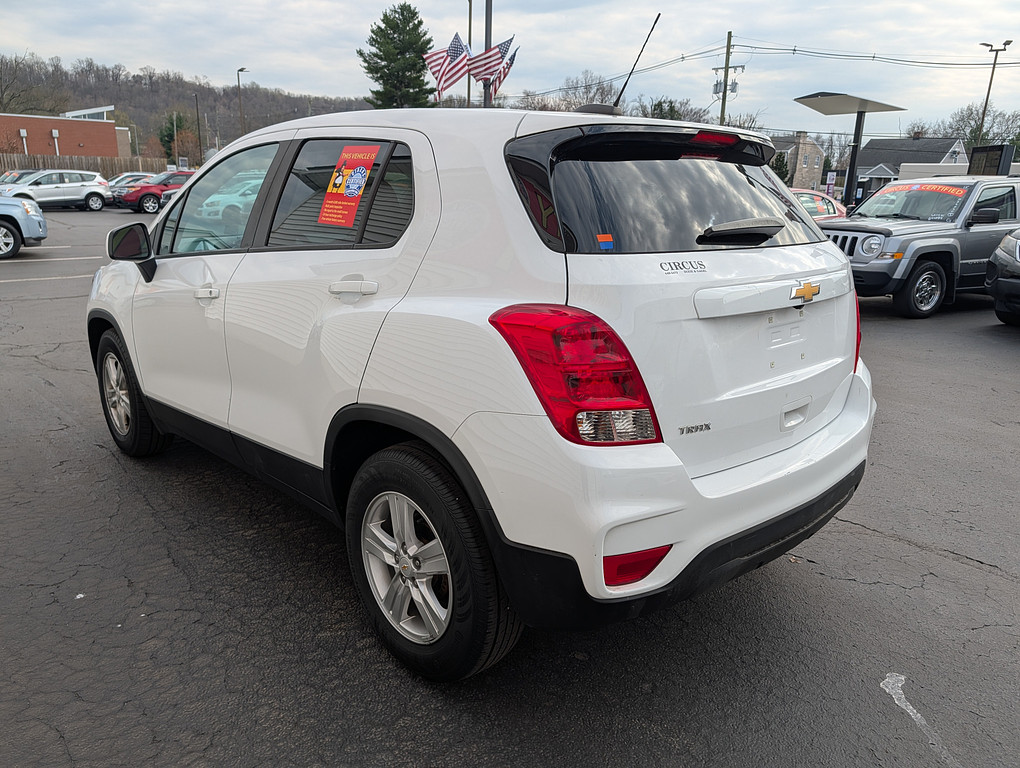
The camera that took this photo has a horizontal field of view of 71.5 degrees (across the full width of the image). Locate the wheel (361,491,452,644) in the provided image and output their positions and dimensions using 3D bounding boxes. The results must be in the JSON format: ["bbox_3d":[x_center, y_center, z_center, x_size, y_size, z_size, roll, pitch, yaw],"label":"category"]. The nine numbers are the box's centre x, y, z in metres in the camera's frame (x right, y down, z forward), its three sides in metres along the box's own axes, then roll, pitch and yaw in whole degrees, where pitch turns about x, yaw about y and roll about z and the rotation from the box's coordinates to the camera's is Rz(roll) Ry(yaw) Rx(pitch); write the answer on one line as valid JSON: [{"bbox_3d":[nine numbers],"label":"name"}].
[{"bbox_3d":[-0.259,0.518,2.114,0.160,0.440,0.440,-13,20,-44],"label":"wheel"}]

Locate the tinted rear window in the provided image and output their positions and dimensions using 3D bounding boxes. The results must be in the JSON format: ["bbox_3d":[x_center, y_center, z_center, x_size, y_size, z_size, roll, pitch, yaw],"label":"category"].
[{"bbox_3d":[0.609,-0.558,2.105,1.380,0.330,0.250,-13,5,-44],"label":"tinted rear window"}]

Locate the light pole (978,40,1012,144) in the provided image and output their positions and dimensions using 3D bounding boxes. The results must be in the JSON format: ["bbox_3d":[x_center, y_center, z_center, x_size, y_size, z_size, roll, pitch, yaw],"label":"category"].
[{"bbox_3d":[21.205,-11.056,32.066,1.450,8.200,0.550,9,17,26],"label":"light pole"}]

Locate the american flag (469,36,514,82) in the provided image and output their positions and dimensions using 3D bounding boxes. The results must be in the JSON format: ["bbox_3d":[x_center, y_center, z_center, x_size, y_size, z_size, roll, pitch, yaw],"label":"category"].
[{"bbox_3d":[-0.384,-6.552,14.300,0.949,0.808,0.350,1,15,0],"label":"american flag"}]

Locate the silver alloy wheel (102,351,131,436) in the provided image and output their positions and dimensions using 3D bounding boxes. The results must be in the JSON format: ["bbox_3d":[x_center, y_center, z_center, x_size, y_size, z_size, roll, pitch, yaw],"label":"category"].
[{"bbox_3d":[-2.065,0.043,3.858,0.160,0.440,0.440,-13,20,-44],"label":"silver alloy wheel"}]

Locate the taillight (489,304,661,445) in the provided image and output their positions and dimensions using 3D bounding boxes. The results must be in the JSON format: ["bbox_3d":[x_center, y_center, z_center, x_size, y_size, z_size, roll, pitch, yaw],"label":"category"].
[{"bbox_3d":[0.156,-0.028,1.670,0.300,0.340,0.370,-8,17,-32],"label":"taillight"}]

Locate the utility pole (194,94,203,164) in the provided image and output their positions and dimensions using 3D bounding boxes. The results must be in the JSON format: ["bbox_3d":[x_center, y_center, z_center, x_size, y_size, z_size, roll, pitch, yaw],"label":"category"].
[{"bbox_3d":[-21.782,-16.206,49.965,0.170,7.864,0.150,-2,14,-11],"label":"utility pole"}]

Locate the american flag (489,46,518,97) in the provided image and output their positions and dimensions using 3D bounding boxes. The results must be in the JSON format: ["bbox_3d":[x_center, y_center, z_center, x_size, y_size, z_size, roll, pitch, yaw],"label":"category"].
[{"bbox_3d":[-0.113,-6.378,14.500,0.573,0.942,0.400,1,15,0],"label":"american flag"}]

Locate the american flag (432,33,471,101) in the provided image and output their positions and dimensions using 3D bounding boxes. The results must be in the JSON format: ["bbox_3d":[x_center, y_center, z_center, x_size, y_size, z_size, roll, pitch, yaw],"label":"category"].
[{"bbox_3d":[-1.155,-6.341,14.100,0.737,1.195,0.350,1,15,0],"label":"american flag"}]

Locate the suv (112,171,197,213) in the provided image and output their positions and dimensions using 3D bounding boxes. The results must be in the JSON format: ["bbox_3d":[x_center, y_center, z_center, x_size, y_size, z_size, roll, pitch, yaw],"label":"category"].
[{"bbox_3d":[-14.929,-8.607,31.539,2.000,1.790,5.000,15,20,40],"label":"suv"}]

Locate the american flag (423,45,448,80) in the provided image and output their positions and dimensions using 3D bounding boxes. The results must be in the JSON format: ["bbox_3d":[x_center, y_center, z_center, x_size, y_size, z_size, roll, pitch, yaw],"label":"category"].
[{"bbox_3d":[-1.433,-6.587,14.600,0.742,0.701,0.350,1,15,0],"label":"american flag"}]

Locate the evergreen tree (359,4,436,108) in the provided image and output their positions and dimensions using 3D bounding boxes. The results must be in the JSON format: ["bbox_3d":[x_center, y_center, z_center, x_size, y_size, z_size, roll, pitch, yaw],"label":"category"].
[{"bbox_3d":[-8.816,-21.918,55.911,6.200,14.700,6.200,1,15,0],"label":"evergreen tree"}]

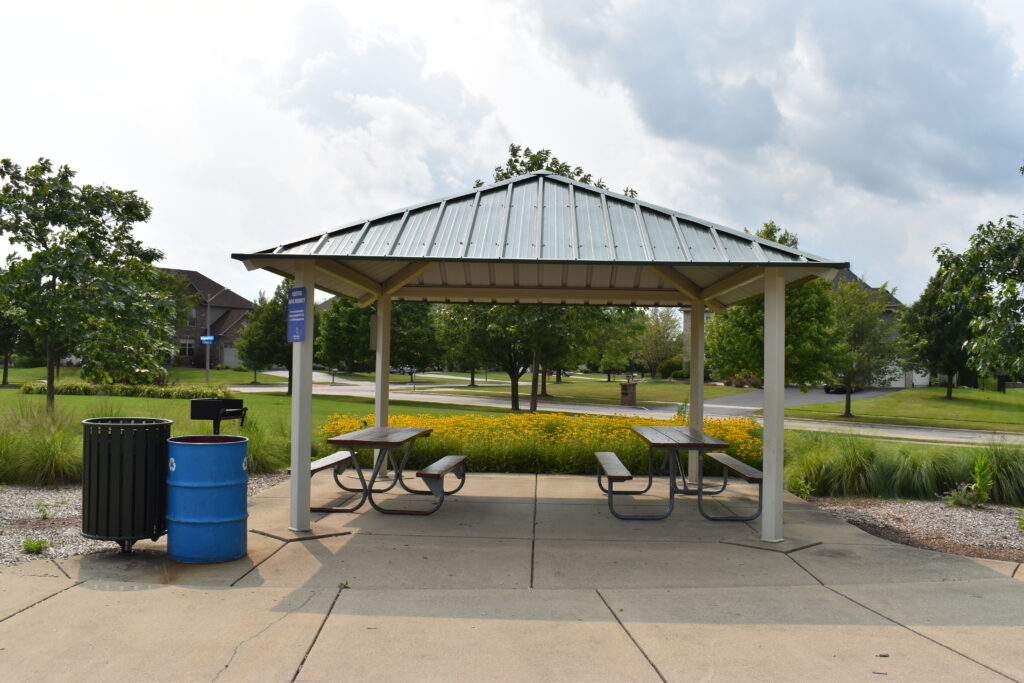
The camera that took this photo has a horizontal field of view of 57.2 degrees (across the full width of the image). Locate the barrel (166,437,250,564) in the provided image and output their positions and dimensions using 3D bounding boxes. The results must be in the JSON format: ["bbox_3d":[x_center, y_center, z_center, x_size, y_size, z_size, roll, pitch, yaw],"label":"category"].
[{"bbox_3d":[-2.254,1.150,6.969,0.590,0.870,0.590,1,-2,0],"label":"barrel"}]

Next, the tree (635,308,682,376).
[{"bbox_3d":[12.871,0.130,83.035,4.800,6.105,4.800,1,-2,0],"label":"tree"}]

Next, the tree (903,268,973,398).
[{"bbox_3d":[22.595,-0.385,49.040,4.500,6.770,4.500,1,-2,0],"label":"tree"}]

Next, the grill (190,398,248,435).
[{"bbox_3d":[-3.231,1.149,10.270,0.450,1.027,0.520,0,-2,18],"label":"grill"}]

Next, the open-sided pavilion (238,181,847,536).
[{"bbox_3d":[0.287,-0.063,10.058,4.980,3.559,4.980,1,-2,2],"label":"open-sided pavilion"}]

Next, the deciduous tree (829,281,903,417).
[{"bbox_3d":[13.741,0.271,37.013,3.600,5.364,3.600,1,-2,0],"label":"deciduous tree"}]

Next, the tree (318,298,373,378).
[{"bbox_3d":[-15.779,-0.508,90.043,5.900,7.628,5.900,1,-2,0],"label":"tree"}]

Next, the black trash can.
[{"bbox_3d":[-2.880,1.087,7.011,0.682,0.978,0.682,1,-2,0],"label":"black trash can"}]

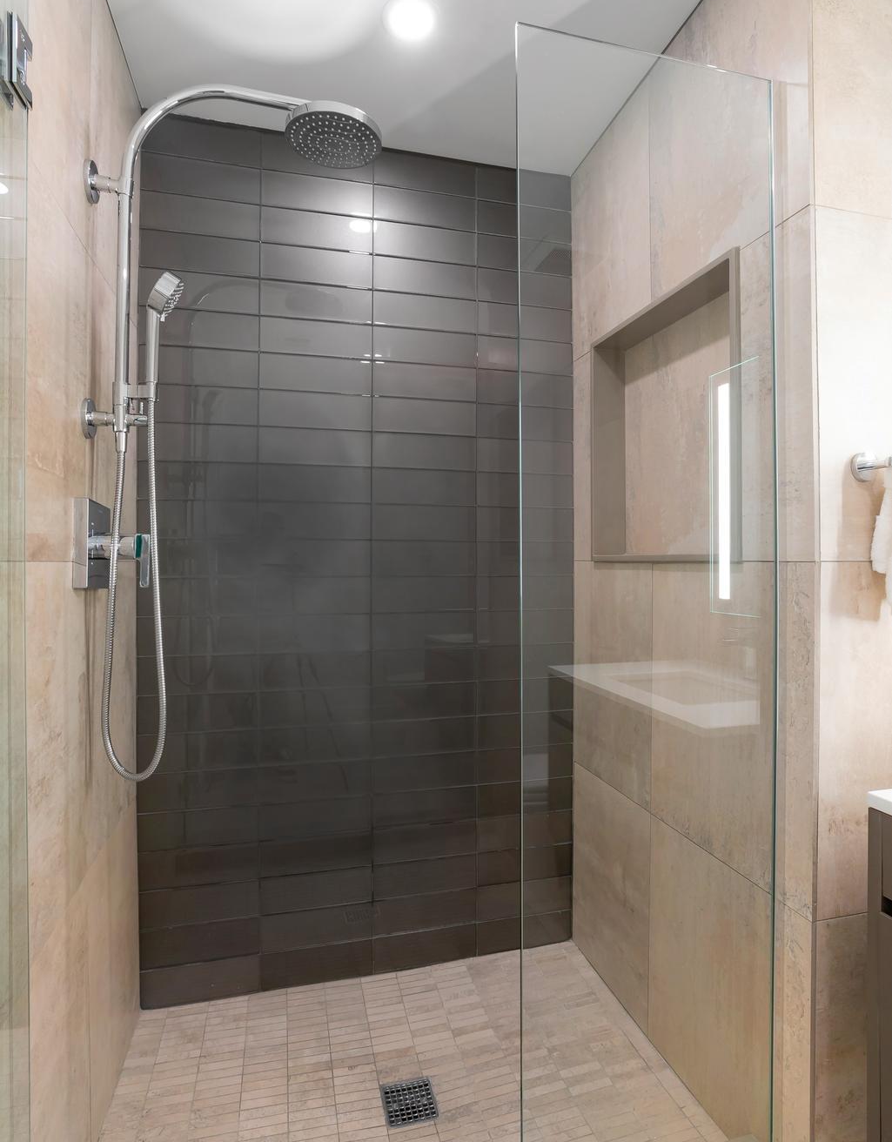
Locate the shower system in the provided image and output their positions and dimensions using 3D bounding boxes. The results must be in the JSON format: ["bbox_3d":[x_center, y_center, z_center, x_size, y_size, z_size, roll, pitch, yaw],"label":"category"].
[{"bbox_3d":[-0.422,-0.294,1.309,0.578,1.426,0.200,0,-1,-14],"label":"shower system"}]

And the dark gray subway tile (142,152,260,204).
[{"bbox_3d":[-0.657,-1.050,1.696,0.299,0.100,0.010,0,0,-14],"label":"dark gray subway tile"}]

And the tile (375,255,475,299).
[{"bbox_3d":[-0.061,-0.855,1.850,0.306,0.100,0.010,0,-1,-14],"label":"tile"}]

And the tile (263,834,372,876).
[{"bbox_3d":[-0.357,0.783,1.746,0.306,0.100,0.010,0,0,-14],"label":"tile"}]

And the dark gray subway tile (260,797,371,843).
[{"bbox_3d":[-0.358,0.683,1.763,0.306,0.100,0.010,0,-1,-14],"label":"dark gray subway tile"}]

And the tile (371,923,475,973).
[{"bbox_3d":[-0.056,1.089,1.816,0.306,0.100,0.010,0,0,-14],"label":"tile"}]

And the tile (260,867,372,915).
[{"bbox_3d":[-0.356,0.883,1.751,0.304,0.100,0.010,0,0,-14],"label":"tile"}]

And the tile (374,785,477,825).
[{"bbox_3d":[-0.057,0.681,1.819,0.306,0.100,0.010,0,0,-14],"label":"tile"}]

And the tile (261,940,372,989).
[{"bbox_3d":[-0.356,1.089,1.744,0.306,0.100,0.010,0,0,-14],"label":"tile"}]

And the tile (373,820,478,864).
[{"bbox_3d":[-0.058,0.780,1.825,0.304,0.100,0.010,0,0,-14],"label":"tile"}]

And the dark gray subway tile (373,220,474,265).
[{"bbox_3d":[-0.060,-0.951,1.829,0.306,0.100,0.010,0,0,-14],"label":"dark gray subway tile"}]

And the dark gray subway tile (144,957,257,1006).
[{"bbox_3d":[-0.650,1.089,1.678,0.299,0.100,0.010,0,0,-14],"label":"dark gray subway tile"}]

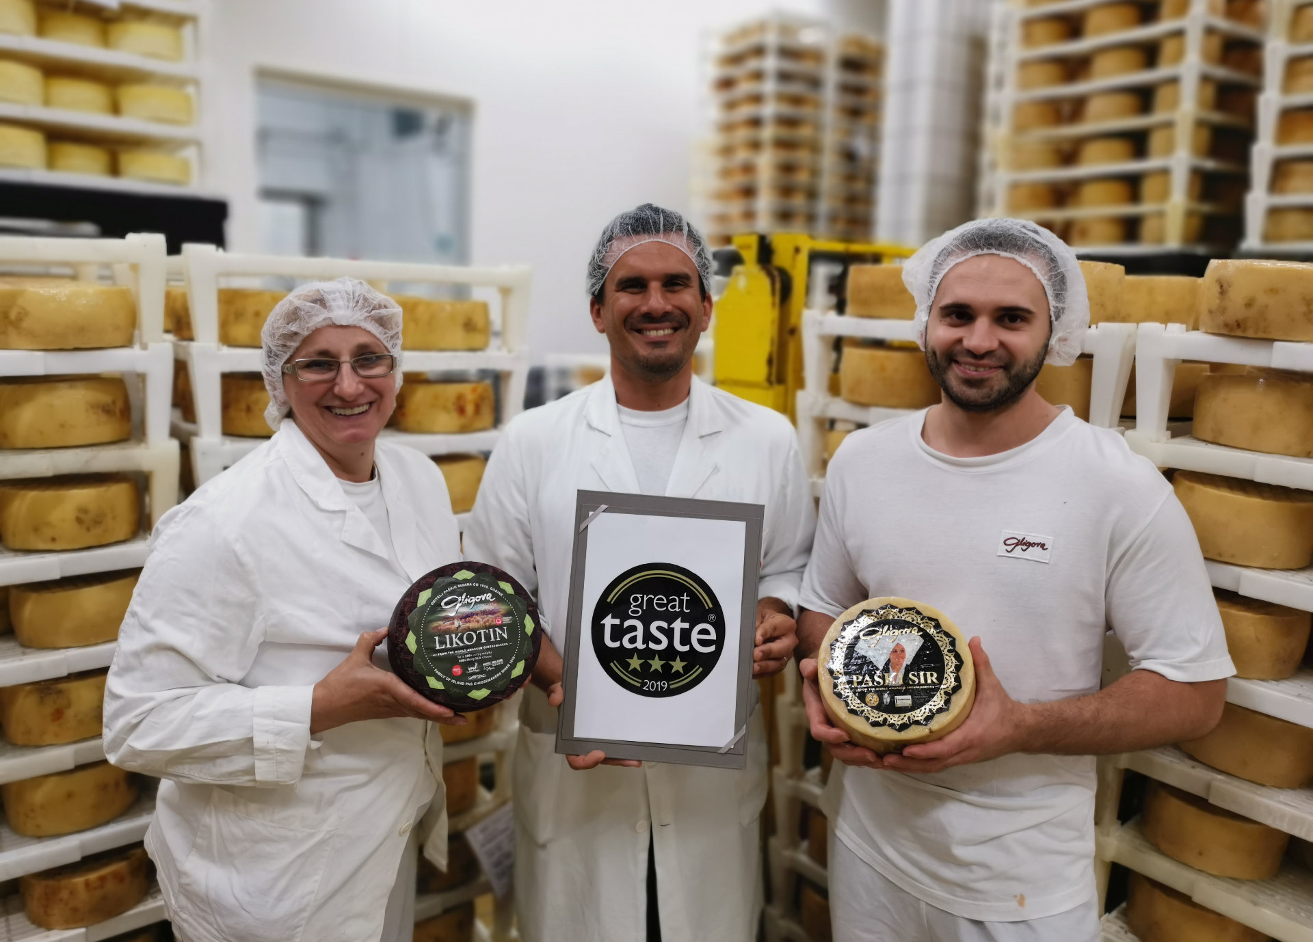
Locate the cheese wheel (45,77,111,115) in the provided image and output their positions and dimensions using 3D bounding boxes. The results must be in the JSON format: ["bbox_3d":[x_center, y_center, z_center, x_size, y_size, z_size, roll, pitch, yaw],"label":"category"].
[{"bbox_3d":[-1.483,-0.944,2.622,0.174,0.089,0.174,-4,12,-28],"label":"cheese wheel"}]

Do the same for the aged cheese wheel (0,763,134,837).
[{"bbox_3d":[-0.921,0.489,1.618,0.185,0.087,0.185,2,10,0],"label":"aged cheese wheel"}]

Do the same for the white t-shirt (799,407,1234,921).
[{"bbox_3d":[0.450,0.230,1.360,0.550,0.670,0.300,8,11,28],"label":"white t-shirt"}]

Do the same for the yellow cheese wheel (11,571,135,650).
[{"bbox_3d":[-0.904,0.206,1.607,0.185,0.087,0.185,2,10,0],"label":"yellow cheese wheel"}]

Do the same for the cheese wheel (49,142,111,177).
[{"bbox_3d":[-1.498,-0.790,2.651,0.174,0.089,0.174,-4,12,-29],"label":"cheese wheel"}]

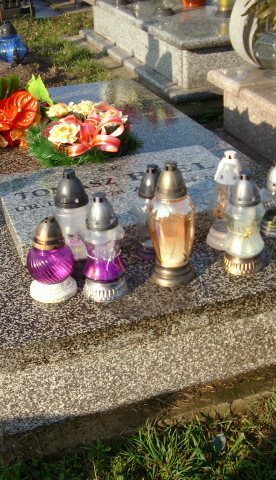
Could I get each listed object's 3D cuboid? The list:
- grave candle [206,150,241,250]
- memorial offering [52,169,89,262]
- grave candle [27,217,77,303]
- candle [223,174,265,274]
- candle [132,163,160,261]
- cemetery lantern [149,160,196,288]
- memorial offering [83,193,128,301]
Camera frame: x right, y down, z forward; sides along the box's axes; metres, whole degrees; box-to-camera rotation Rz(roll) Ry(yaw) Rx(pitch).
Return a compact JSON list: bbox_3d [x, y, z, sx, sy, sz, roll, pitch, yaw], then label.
[{"bbox_3d":[0.229,-0.106,1.755,0.108,0.248,0.108,-3,27,1],"label":"grave candle"},{"bbox_3d":[-0.164,-0.046,1.667,0.091,0.260,0.091,-11,28,-15],"label":"memorial offering"},{"bbox_3d":[-0.207,0.036,1.636,0.116,0.195,0.116,-7,27,-7],"label":"grave candle"},{"bbox_3d":[0.256,-0.048,1.639,0.101,0.246,0.101,-3,27,1],"label":"candle"},{"bbox_3d":[0.036,-0.074,1.725,0.096,0.236,0.096,-3,27,1],"label":"candle"},{"bbox_3d":[0.083,-0.044,1.651,0.110,0.296,0.110,-2,27,3],"label":"cemetery lantern"},{"bbox_3d":[-0.082,0.011,1.562,0.106,0.244,0.106,-3,27,1],"label":"memorial offering"}]

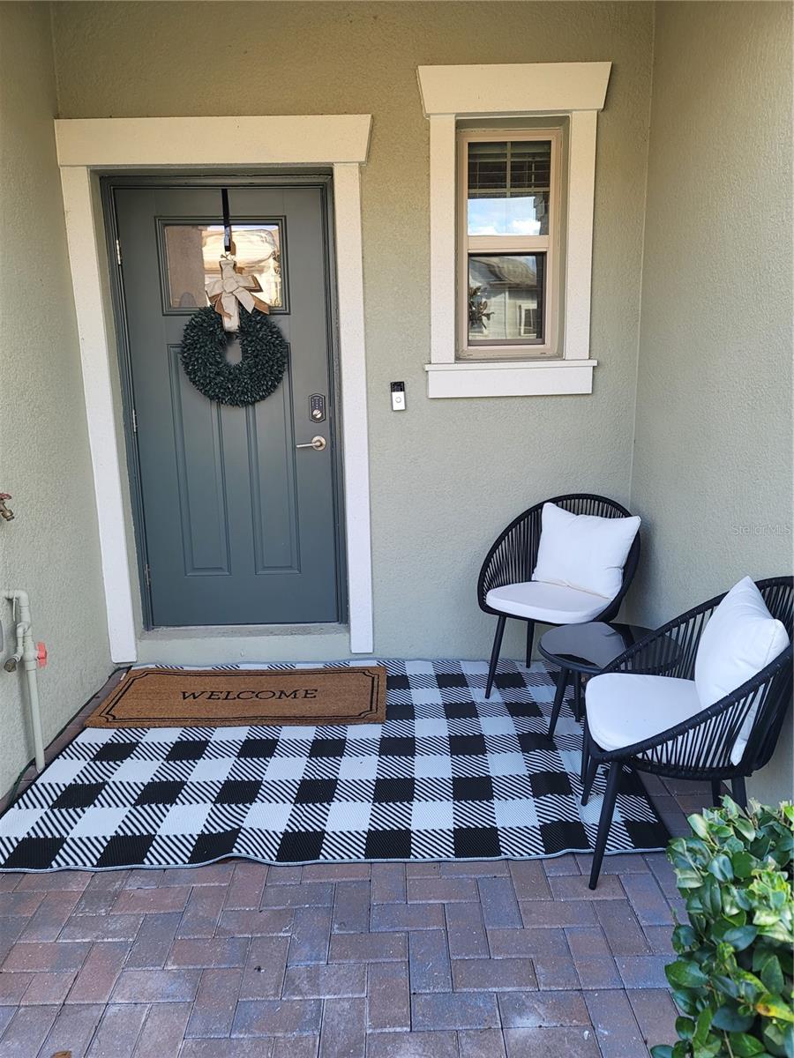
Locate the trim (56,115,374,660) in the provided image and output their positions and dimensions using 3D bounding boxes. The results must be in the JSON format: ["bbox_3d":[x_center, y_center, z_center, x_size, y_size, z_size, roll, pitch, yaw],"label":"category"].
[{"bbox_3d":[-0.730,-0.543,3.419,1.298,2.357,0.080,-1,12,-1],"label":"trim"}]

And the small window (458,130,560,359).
[{"bbox_3d":[0.502,-1.263,3.453,0.455,0.976,0.070,-1,12,-1],"label":"small window"}]

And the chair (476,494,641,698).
[{"bbox_3d":[0.701,0.298,3.338,0.680,0.820,0.620,6,14,32],"label":"chair"}]

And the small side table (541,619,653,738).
[{"bbox_3d":[0.756,0.620,2.743,0.500,0.435,0.500,-1,12,-1],"label":"small side table"}]

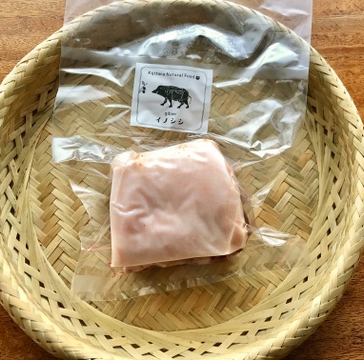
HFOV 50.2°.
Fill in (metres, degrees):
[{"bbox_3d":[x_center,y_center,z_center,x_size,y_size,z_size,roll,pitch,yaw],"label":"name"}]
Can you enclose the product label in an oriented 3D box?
[{"bbox_3d":[-0.008,-0.068,0.319,0.063,0.003,0.059,5,72,-2],"label":"product label"}]

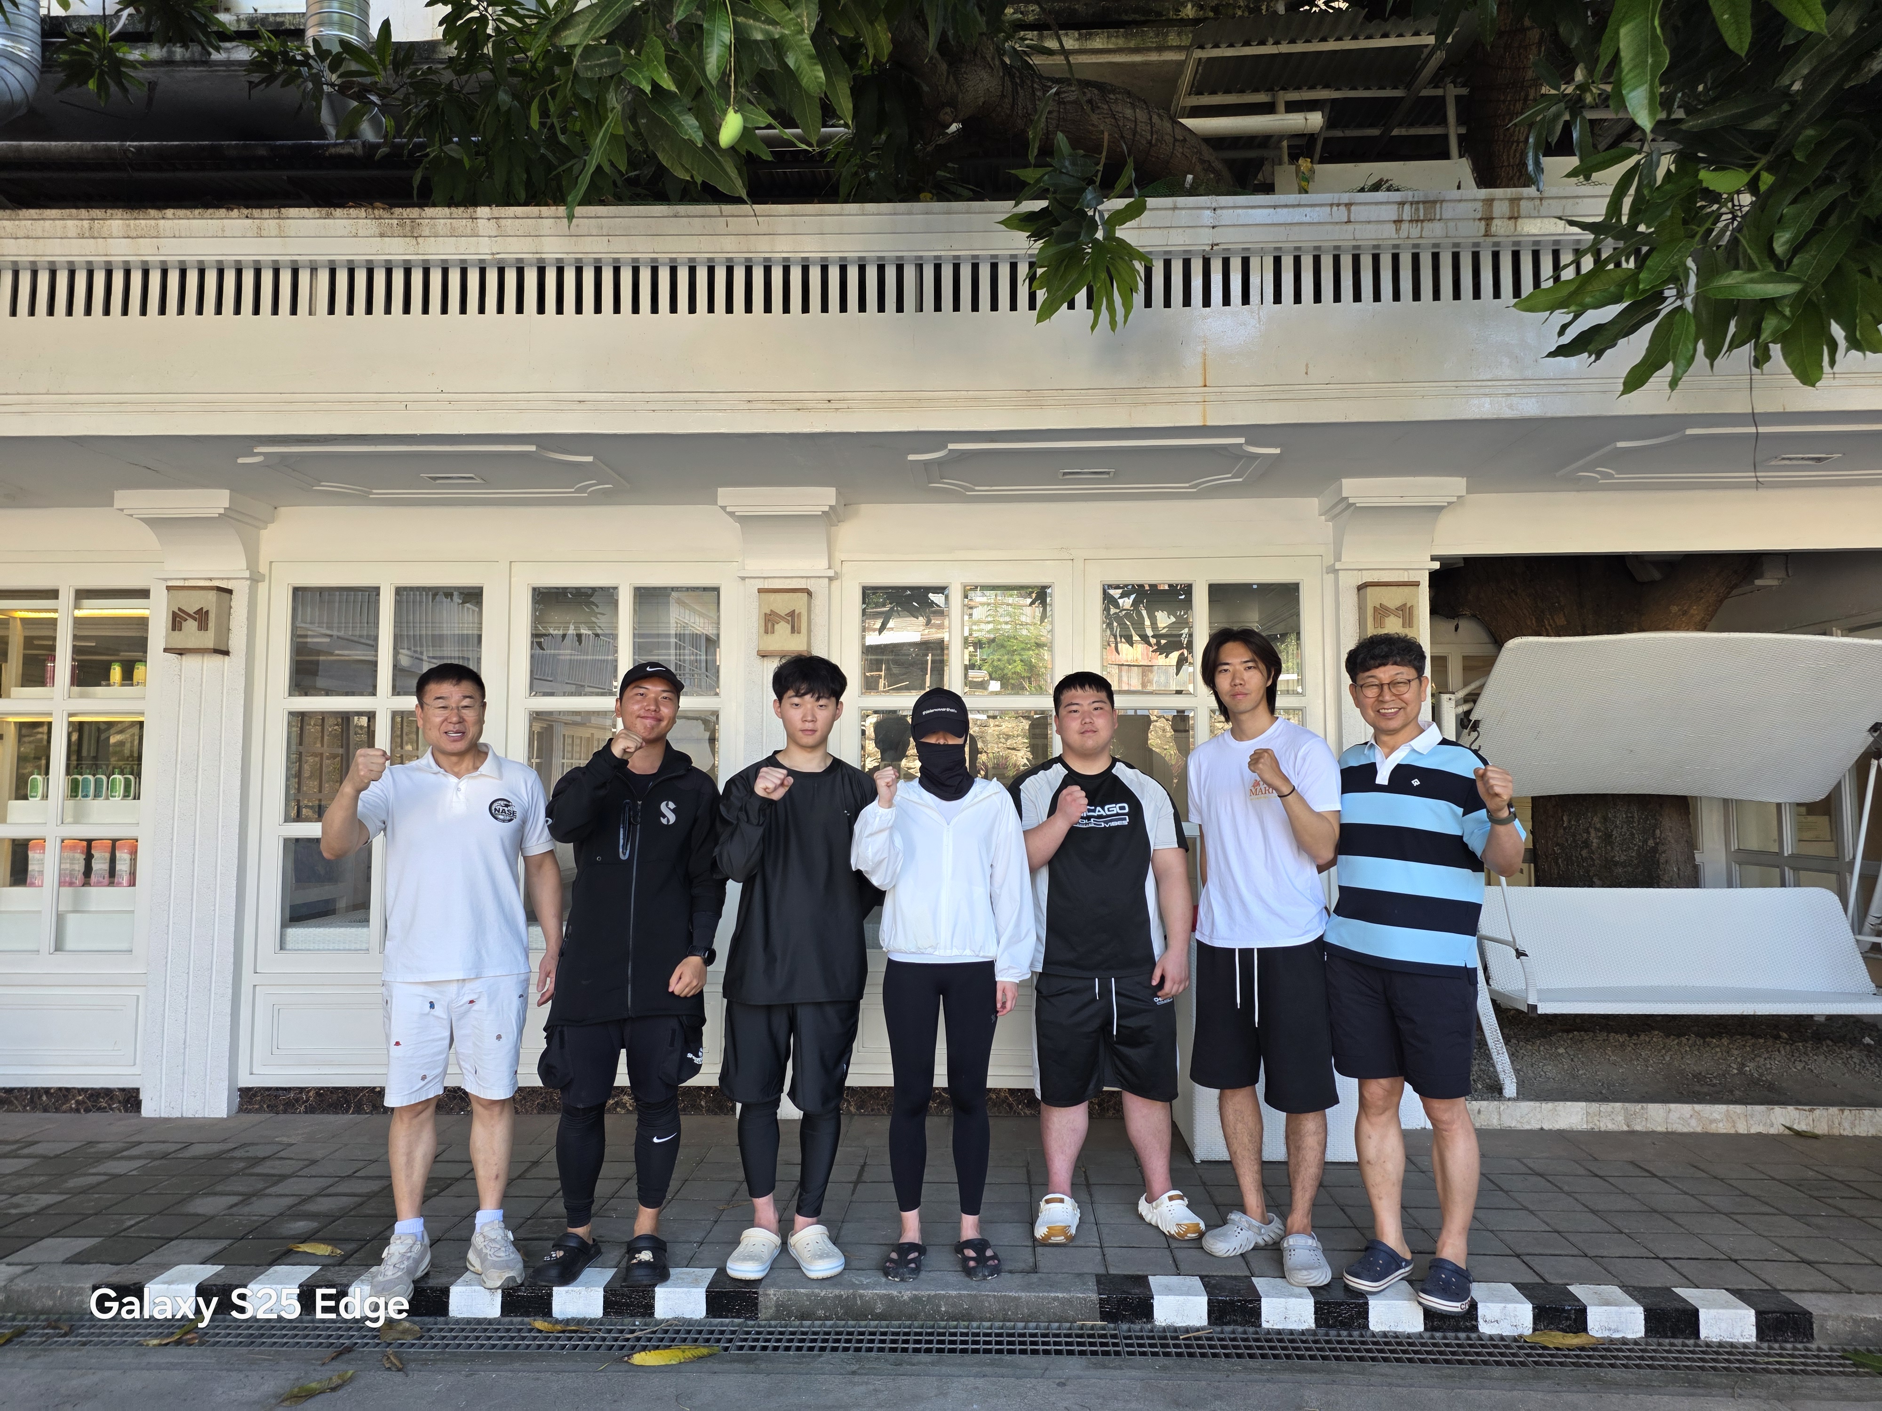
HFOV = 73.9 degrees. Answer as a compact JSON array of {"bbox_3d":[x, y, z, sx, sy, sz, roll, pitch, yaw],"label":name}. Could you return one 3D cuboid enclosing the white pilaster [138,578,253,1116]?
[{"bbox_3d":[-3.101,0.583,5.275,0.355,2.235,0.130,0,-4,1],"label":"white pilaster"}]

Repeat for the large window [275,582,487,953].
[{"bbox_3d":[-2.372,0.265,5.300,0.850,1.575,0.080,0,-4,1],"label":"large window"}]

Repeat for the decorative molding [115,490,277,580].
[{"bbox_3d":[-3.117,-0.696,5.212,0.486,0.338,0.310,0,-4,1],"label":"decorative molding"}]

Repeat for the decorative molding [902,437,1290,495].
[{"bbox_3d":[0.564,-0.875,4.735,1.338,0.040,0.780,0,-4,4],"label":"decorative molding"}]

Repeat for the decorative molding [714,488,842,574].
[{"bbox_3d":[-0.659,-0.696,5.178,0.470,0.338,0.305,0,-4,2],"label":"decorative molding"}]

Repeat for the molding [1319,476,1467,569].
[{"bbox_3d":[1.817,-0.709,5.013,0.485,0.333,0.305,0,-4,4],"label":"molding"}]

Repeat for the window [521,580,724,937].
[{"bbox_3d":[-1.345,0.262,5.284,0.835,1.570,0.080,0,-4,1],"label":"window"}]

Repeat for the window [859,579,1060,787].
[{"bbox_3d":[0.075,0.257,5.235,0.840,1.565,0.080,0,-4,4],"label":"window"}]

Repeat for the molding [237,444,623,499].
[{"bbox_3d":[-1.929,-0.871,4.827,1.338,0.040,0.785,0,-4,1],"label":"molding"}]

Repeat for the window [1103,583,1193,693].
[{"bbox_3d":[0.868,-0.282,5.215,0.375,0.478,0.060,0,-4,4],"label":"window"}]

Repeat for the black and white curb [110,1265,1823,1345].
[{"bbox_3d":[-0.018,1.619,3.390,4.543,0.085,0.190,0,-4,2],"label":"black and white curb"}]

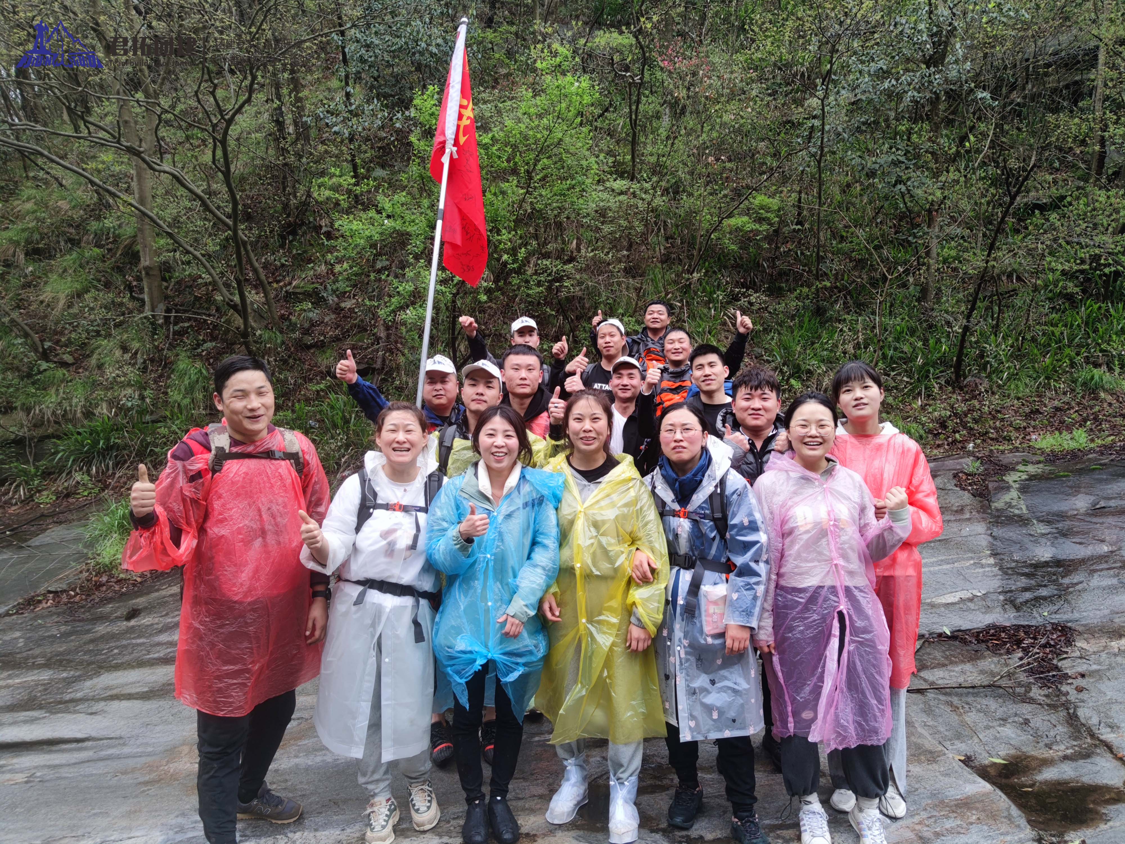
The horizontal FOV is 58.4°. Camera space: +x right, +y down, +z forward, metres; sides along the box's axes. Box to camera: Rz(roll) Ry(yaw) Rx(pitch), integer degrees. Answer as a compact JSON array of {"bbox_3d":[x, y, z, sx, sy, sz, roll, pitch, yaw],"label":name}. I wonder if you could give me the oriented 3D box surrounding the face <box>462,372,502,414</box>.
[{"bbox_3d":[-0.352,-0.125,4.380,0.165,0.190,0.150,3,3,0],"label":"face"}]

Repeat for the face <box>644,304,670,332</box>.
[{"bbox_3d":[0.642,-0.708,6.850,0.170,0.195,0.140,1,5,14],"label":"face"}]

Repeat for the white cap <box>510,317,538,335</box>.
[{"bbox_3d":[-0.236,-0.602,6.300,0.175,0.125,0.250,0,4,-6],"label":"white cap"}]

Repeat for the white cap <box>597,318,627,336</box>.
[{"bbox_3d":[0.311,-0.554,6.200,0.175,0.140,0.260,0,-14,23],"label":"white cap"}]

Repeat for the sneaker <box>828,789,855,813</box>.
[{"bbox_3d":[1.064,1.375,3.840,0.100,0.110,0.260,1,5,10],"label":"sneaker"}]

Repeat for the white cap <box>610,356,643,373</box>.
[{"bbox_3d":[0.334,-0.300,5.250,0.175,0.125,0.250,0,4,6],"label":"white cap"}]

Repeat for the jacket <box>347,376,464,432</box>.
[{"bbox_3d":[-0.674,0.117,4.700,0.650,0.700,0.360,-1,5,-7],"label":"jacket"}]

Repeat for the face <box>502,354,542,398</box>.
[{"bbox_3d":[-0.182,-0.210,4.580,0.175,0.200,0.140,0,4,-2],"label":"face"}]

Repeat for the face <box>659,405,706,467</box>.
[{"bbox_3d":[0.423,0.050,3.600,0.162,0.215,0.170,1,2,19],"label":"face"}]

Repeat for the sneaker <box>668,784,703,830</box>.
[{"bbox_3d":[0.468,1.420,3.760,0.100,0.120,0.255,1,2,19],"label":"sneaker"}]

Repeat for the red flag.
[{"bbox_3d":[-0.435,-1.080,4.250,0.230,1.030,0.220,5,1,-3],"label":"red flag"}]

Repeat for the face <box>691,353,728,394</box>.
[{"bbox_3d":[0.696,-0.229,4.780,0.170,0.200,0.140,-8,5,19],"label":"face"}]

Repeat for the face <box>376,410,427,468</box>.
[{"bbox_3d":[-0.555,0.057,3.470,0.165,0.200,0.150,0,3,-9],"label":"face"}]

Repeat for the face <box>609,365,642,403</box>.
[{"bbox_3d":[0.333,-0.201,5.300,0.170,0.195,0.140,0,4,5],"label":"face"}]

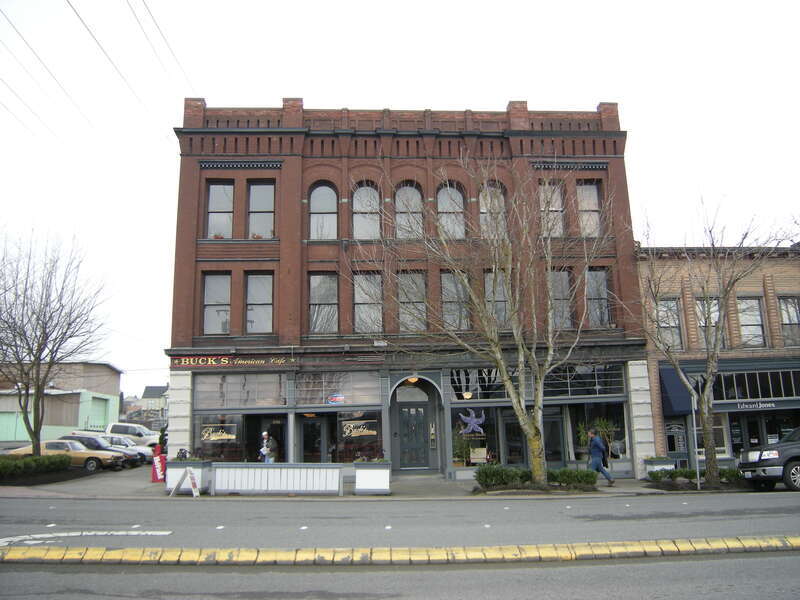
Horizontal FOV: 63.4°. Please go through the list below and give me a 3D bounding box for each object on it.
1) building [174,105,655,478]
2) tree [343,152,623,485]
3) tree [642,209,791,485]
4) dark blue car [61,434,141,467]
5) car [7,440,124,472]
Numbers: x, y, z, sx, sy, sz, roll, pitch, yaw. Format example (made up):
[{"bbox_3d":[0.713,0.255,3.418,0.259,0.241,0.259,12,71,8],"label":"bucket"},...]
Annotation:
[{"bbox_3d":[-0.074,0.712,29.143,16.000,13.553,14.500,-1,-12,-3],"label":"building"},{"bbox_3d":[2.107,0.291,19.278,8.000,10.221,6.200,-1,-12,-3],"label":"tree"},{"bbox_3d":[9.206,1.395,19.745,4.600,8.194,4.400,-1,-12,-3],"label":"tree"},{"bbox_3d":[-14.797,7.398,31.398,4.550,1.420,1.720,1,-12,-12],"label":"dark blue car"},{"bbox_3d":[-13.955,6.586,27.327,4.780,1.280,1.870,-1,-12,1],"label":"car"}]

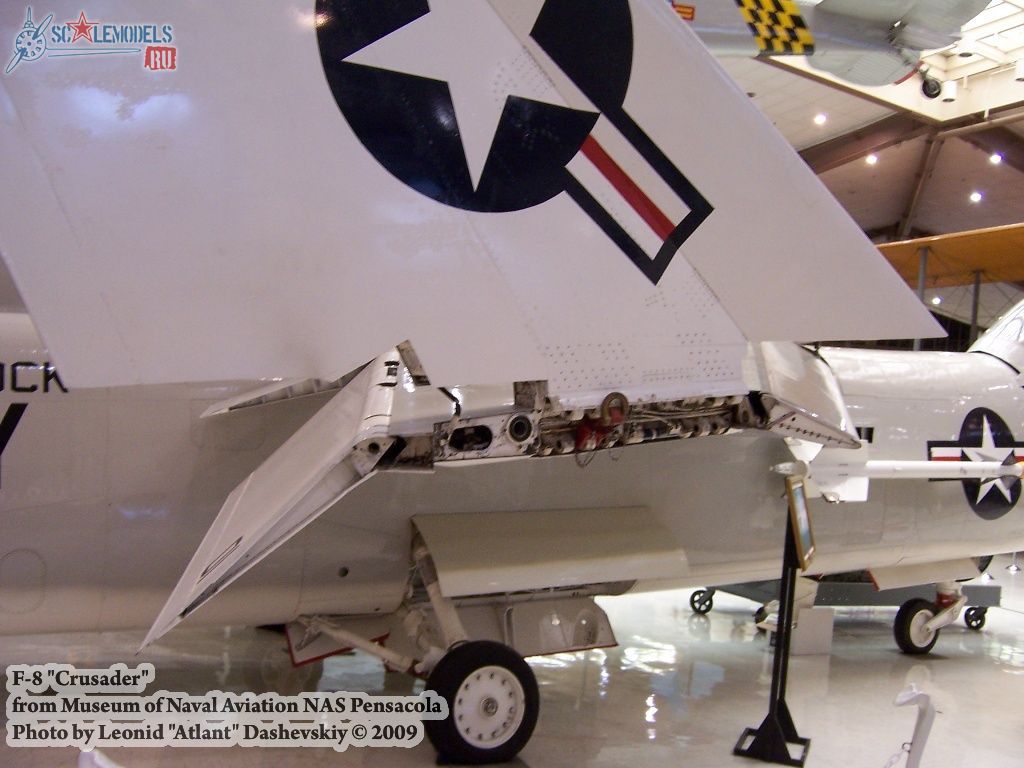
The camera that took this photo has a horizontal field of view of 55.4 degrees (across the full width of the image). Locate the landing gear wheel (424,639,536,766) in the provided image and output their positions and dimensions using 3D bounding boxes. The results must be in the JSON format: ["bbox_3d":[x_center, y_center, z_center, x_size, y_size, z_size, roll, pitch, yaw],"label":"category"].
[{"bbox_3d":[-0.151,1.714,5.250,0.660,0.655,0.175,7,-3,-31],"label":"landing gear wheel"}]

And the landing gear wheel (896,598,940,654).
[{"bbox_3d":[4.000,2.390,9.620,0.558,0.552,0.148,7,-3,-29],"label":"landing gear wheel"}]

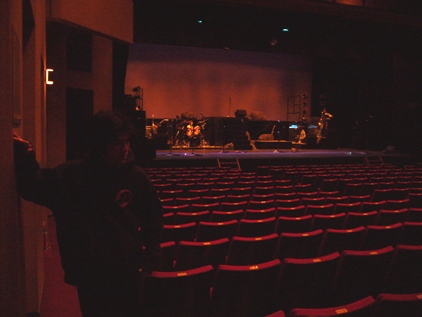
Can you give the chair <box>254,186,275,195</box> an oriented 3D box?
[{"bbox_3d":[1.122,1.080,9.809,0.530,0.900,0.580,-1,5,-21],"label":"chair"}]

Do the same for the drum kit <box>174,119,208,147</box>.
[{"bbox_3d":[-0.996,-1.302,21.800,1.650,1.380,1.250,-1,4,-21],"label":"drum kit"}]

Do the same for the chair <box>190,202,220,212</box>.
[{"bbox_3d":[-0.178,1.176,7.354,0.540,0.860,0.600,-1,4,-21],"label":"chair"}]

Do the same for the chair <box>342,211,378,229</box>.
[{"bbox_3d":[2.004,1.161,6.040,0.530,0.880,0.570,-1,4,-21],"label":"chair"}]

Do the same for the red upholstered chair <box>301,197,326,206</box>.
[{"bbox_3d":[1.781,1.159,7.983,0.530,0.900,0.580,-1,5,-21],"label":"red upholstered chair"}]

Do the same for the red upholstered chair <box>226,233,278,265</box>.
[{"bbox_3d":[0.350,1.182,4.323,0.530,0.900,0.580,-1,5,-21],"label":"red upholstered chair"}]

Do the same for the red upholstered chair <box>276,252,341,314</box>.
[{"bbox_3d":[0.680,1.168,3.406,0.530,0.900,0.580,-1,5,-21],"label":"red upholstered chair"}]

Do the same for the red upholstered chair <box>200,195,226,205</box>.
[{"bbox_3d":[-0.018,1.162,8.344,0.530,0.900,0.580,-1,5,-21],"label":"red upholstered chair"}]

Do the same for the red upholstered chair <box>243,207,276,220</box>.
[{"bbox_3d":[0.666,1.176,6.622,0.540,0.860,0.600,-1,4,-21],"label":"red upholstered chair"}]

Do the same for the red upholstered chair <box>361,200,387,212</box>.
[{"bbox_3d":[2.660,1.155,7.332,0.530,0.880,0.570,-1,4,-21],"label":"red upholstered chair"}]

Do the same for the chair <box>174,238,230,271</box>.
[{"bbox_3d":[-0.139,1.181,4.216,0.540,0.860,0.600,-1,4,-21],"label":"chair"}]

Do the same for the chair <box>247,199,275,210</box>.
[{"bbox_3d":[0.830,1.173,7.707,0.530,0.880,0.570,-1,4,-21],"label":"chair"}]

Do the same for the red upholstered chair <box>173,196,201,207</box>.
[{"bbox_3d":[-0.516,1.156,8.275,0.540,0.860,0.600,-1,4,-21],"label":"red upholstered chair"}]

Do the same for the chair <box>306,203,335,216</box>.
[{"bbox_3d":[1.624,1.162,6.884,0.530,0.900,0.580,-1,5,-21],"label":"chair"}]

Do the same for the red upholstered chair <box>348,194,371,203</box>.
[{"bbox_3d":[2.789,1.138,8.485,0.540,0.860,0.600,-1,4,-21],"label":"red upholstered chair"}]

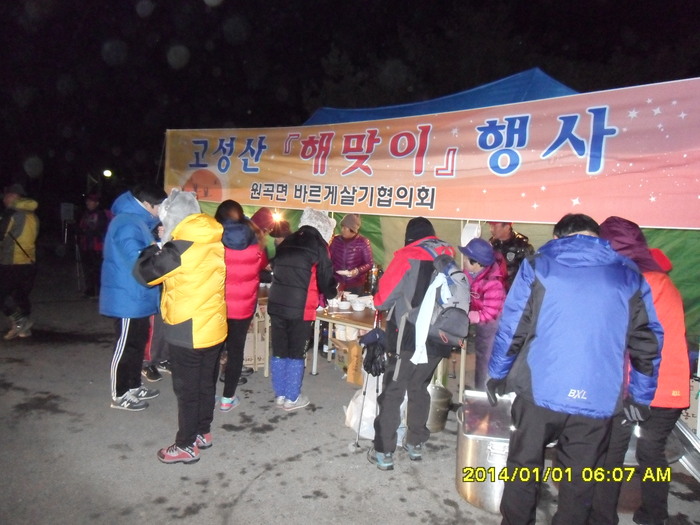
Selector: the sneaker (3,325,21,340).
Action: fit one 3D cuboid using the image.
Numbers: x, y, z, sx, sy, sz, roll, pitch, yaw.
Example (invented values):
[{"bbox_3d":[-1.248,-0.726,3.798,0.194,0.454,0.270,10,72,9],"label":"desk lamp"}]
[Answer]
[{"bbox_3d":[-3.811,0.780,5.480,0.105,0.130,0.285,4,6,19],"label":"sneaker"}]

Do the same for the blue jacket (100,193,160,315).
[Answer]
[{"bbox_3d":[-1.613,-0.059,3.600,0.460,0.900,0.530,1,8,-8],"label":"blue jacket"}]

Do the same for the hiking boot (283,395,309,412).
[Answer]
[{"bbox_3d":[-0.408,1.060,3.700,0.260,0.100,0.100,-6,9,-33],"label":"hiking boot"}]

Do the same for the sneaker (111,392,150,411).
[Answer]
[{"bbox_3d":[-1.669,1.052,3.673,0.285,0.110,0.105,2,8,-2],"label":"sneaker"}]

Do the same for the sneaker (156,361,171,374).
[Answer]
[{"bbox_3d":[-1.793,0.956,4.580,0.280,0.115,0.105,6,7,36],"label":"sneaker"}]

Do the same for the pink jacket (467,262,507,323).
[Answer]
[{"bbox_3d":[1.062,0.224,3.750,0.360,0.520,0.450,1,8,-5],"label":"pink jacket"}]

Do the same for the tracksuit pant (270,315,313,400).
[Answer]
[{"bbox_3d":[-0.455,0.604,3.710,0.350,0.900,0.270,5,9,38],"label":"tracksuit pant"}]

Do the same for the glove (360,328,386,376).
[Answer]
[{"bbox_3d":[0.143,0.571,3.080,0.120,0.300,0.160,-6,12,-45],"label":"glove"}]

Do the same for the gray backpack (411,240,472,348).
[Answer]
[{"bbox_3d":[0.534,0.190,2.800,0.320,0.560,0.270,-1,-3,-35],"label":"gray backpack"}]

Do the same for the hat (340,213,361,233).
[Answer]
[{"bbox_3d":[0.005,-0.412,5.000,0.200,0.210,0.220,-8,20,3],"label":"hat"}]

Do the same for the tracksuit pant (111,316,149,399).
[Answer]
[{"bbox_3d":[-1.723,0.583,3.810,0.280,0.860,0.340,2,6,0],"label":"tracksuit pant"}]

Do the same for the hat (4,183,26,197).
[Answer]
[{"bbox_3d":[-3.515,-0.767,5.100,0.250,0.150,0.200,1,8,-5],"label":"hat"}]

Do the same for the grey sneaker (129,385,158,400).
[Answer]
[{"bbox_3d":[-1.655,1.027,3.870,0.285,0.120,0.105,1,6,-12],"label":"grey sneaker"}]

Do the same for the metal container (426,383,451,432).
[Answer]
[{"bbox_3d":[0.564,1.025,3.360,0.270,0.250,0.270,1,7,10],"label":"metal container"}]

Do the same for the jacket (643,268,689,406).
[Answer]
[{"bbox_3d":[1.555,0.311,2.520,0.460,0.740,0.380,-2,7,-38],"label":"jacket"}]

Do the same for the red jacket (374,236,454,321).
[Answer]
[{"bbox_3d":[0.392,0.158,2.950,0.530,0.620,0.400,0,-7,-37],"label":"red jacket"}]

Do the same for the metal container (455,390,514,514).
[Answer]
[{"bbox_3d":[0.829,1.004,2.620,0.470,0.420,0.490,1,7,13],"label":"metal container"}]

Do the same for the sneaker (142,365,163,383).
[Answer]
[{"bbox_3d":[-1.755,0.952,4.292,0.100,0.110,0.275,-1,7,-35],"label":"sneaker"}]

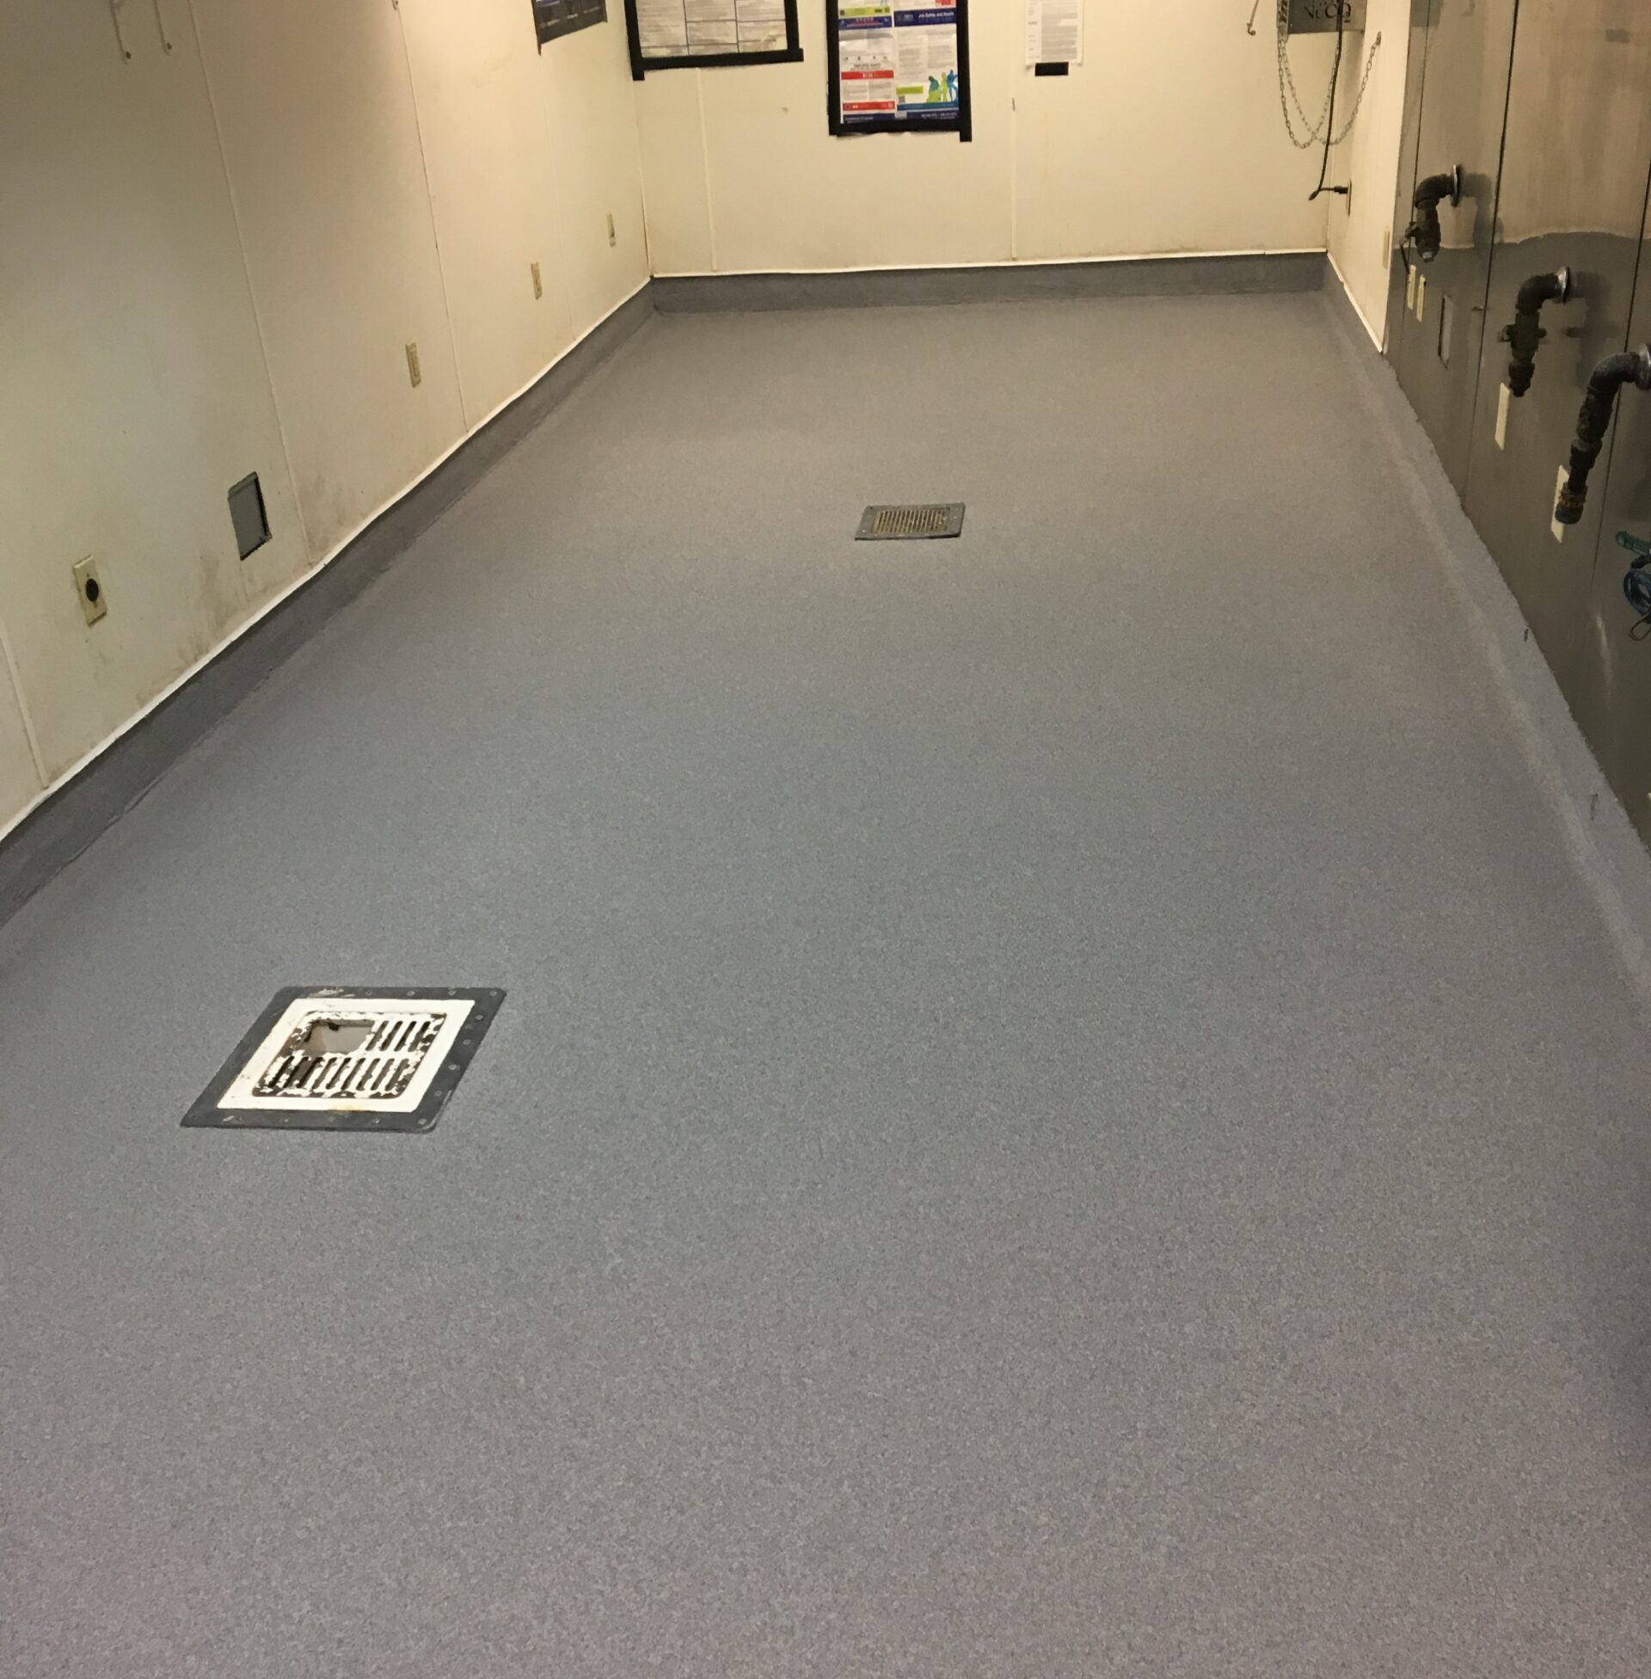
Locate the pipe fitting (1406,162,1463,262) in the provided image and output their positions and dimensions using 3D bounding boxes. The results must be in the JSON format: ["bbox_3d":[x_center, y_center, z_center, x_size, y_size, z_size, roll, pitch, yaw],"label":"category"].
[{"bbox_3d":[1.486,-1.526,4.508,0.112,0.230,0.090,1,28,9],"label":"pipe fitting"}]

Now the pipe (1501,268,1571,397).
[{"bbox_3d":[1.313,-0.942,3.424,0.108,0.240,0.070,1,28,9],"label":"pipe"}]

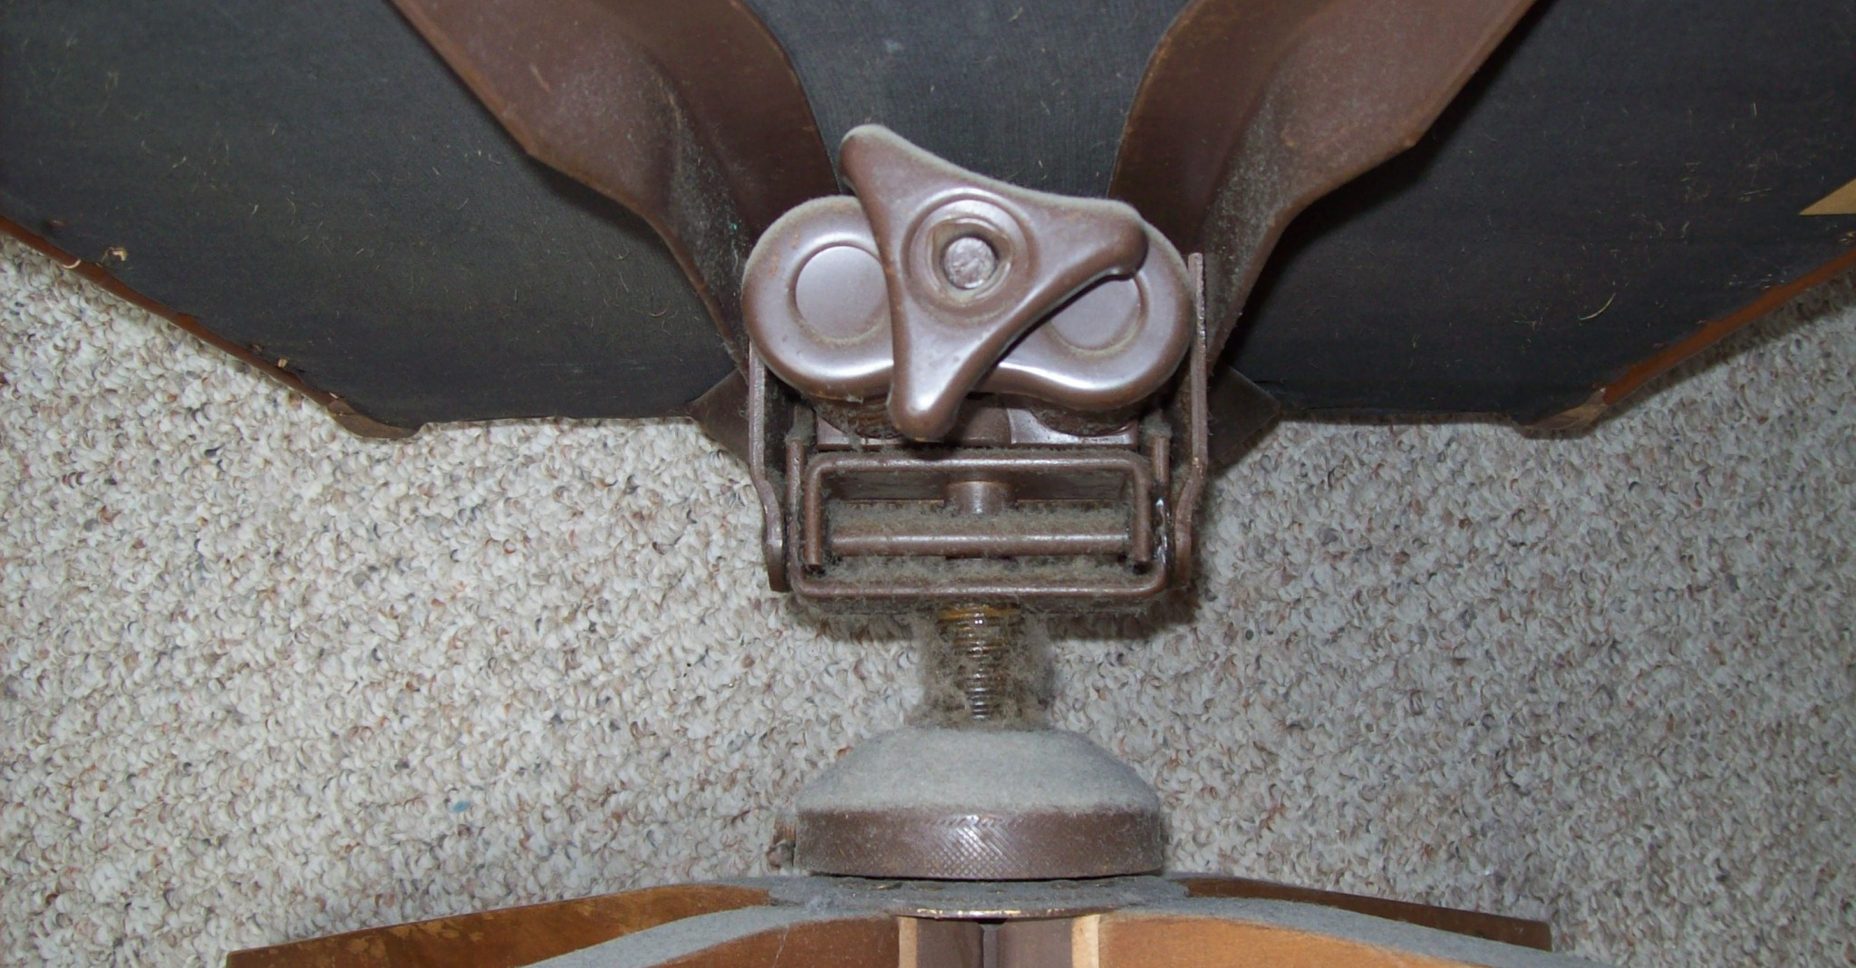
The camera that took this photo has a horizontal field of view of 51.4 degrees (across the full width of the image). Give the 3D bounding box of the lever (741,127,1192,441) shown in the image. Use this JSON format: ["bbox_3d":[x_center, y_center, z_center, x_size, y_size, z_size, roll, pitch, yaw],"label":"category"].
[{"bbox_3d":[0.009,-0.035,0.371,0.090,0.048,0.058,0,83,2],"label":"lever"}]

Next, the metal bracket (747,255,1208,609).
[{"bbox_3d":[0.013,-0.009,0.465,0.103,0.080,0.078,0,83,2],"label":"metal bracket"}]

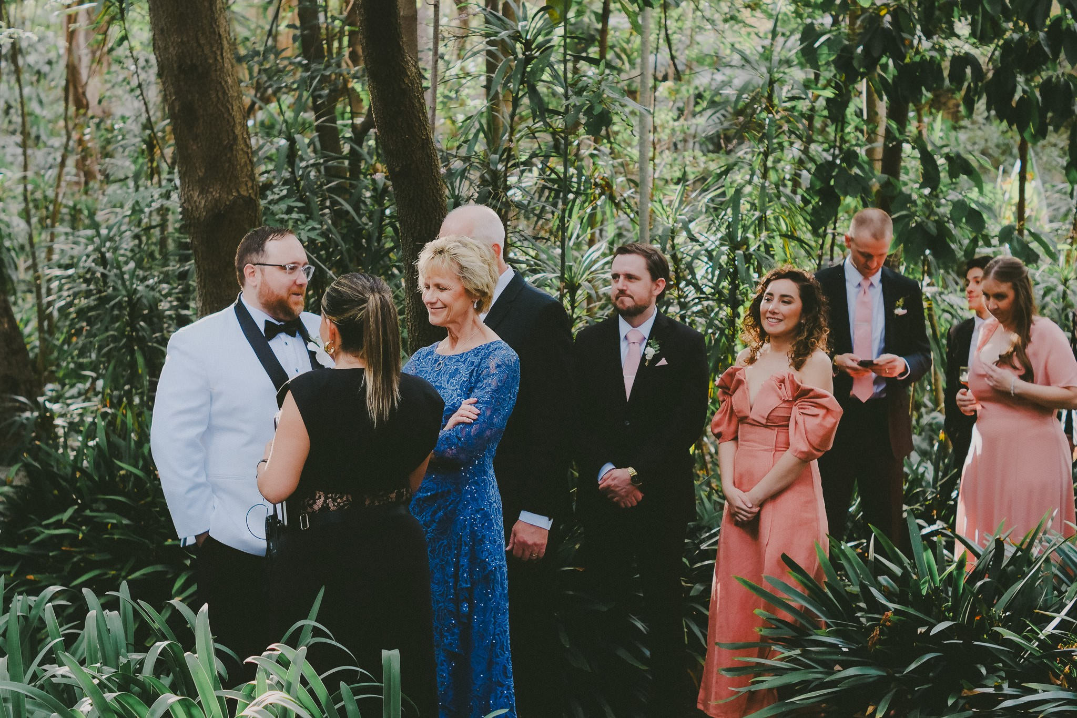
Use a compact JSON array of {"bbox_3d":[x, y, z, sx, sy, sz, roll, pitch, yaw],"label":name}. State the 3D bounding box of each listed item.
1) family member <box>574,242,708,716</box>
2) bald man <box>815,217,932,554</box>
[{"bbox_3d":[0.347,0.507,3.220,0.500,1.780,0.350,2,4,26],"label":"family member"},{"bbox_3d":[1.283,0.346,3.680,0.520,1.830,0.420,2,4,28],"label":"bald man"}]

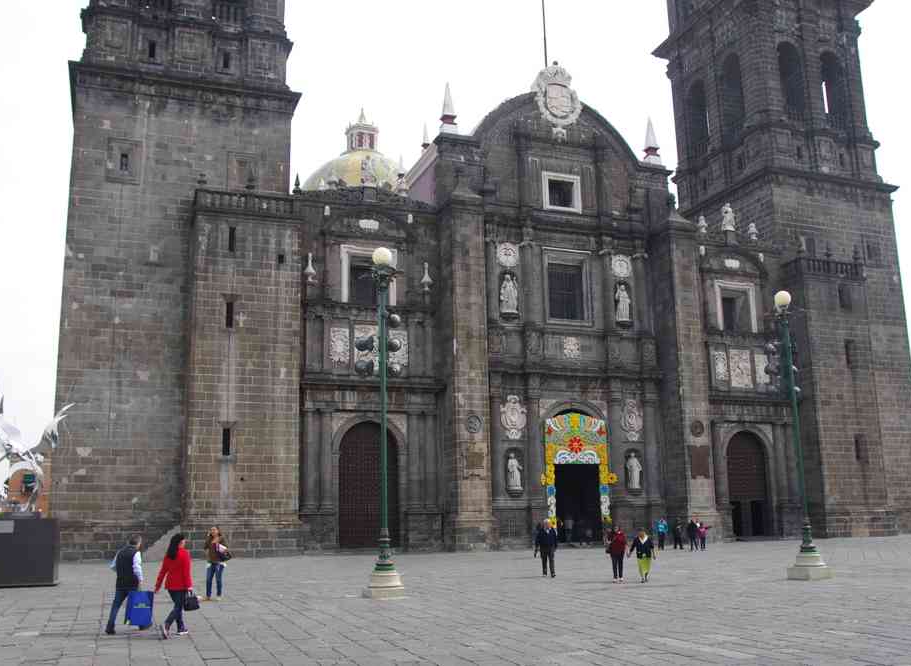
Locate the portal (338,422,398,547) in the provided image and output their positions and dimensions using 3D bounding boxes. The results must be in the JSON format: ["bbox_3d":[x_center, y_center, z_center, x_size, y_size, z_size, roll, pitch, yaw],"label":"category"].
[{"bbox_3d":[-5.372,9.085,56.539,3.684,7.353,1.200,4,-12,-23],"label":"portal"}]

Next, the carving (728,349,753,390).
[{"bbox_3d":[20.800,2.588,68.674,1.755,2.824,0.250,4,-12,-23],"label":"carving"}]

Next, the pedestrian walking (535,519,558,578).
[{"bbox_3d":[2.730,6.520,28.610,0.650,1.707,0.400,-2,-11,5],"label":"pedestrian walking"}]

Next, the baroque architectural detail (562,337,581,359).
[{"bbox_3d":[8.245,1.063,66.767,1.171,1.491,0.200,3,-12,-20],"label":"baroque architectural detail"}]

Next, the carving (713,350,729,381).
[{"bbox_3d":[19.170,2.416,67.993,1.035,2.172,0.250,4,-12,-23],"label":"carving"}]

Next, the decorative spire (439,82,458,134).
[{"bbox_3d":[-0.419,-14.903,62.450,0.898,3.186,0.898,4,-12,-23],"label":"decorative spire"}]

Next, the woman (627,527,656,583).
[{"bbox_3d":[5.265,6.307,26.850,0.720,1.510,0.420,-3,-12,7],"label":"woman"}]

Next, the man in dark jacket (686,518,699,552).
[{"bbox_3d":[12.826,10.907,51.000,0.500,1.680,0.550,-10,-15,35],"label":"man in dark jacket"}]

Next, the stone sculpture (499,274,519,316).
[{"bbox_3d":[3.344,-2.409,62.415,1.411,3.098,0.800,4,-12,-23],"label":"stone sculpture"}]

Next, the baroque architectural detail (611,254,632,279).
[{"bbox_3d":[10.305,-4.119,58.476,1.298,1.364,0.250,3,-13,-22],"label":"baroque architectural detail"}]

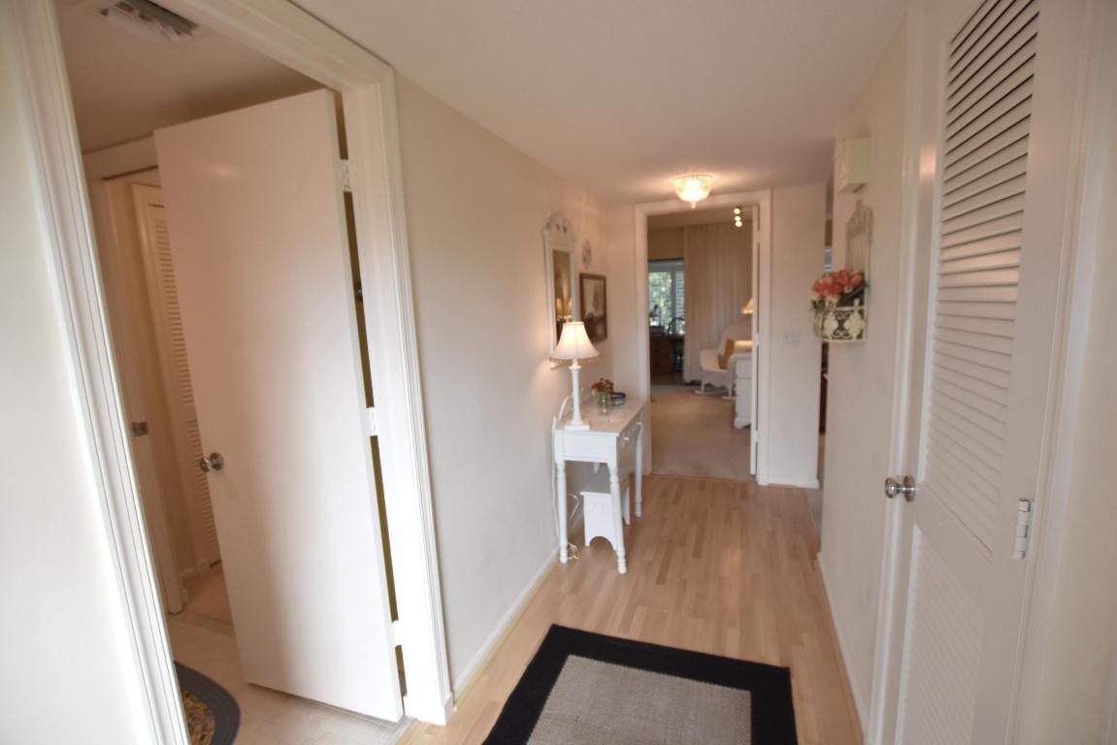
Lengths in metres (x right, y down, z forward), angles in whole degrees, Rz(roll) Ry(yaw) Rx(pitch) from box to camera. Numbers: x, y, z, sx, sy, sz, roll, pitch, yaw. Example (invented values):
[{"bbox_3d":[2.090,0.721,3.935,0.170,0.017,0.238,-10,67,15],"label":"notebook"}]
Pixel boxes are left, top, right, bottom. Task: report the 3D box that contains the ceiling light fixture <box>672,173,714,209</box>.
[{"bbox_3d":[0.822,-1.081,2.821,0.240,0.175,0.240,1,9,22],"label":"ceiling light fixture"}]

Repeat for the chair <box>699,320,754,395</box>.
[{"bbox_3d":[2.595,-0.244,6.911,0.880,1.100,0.680,-7,9,-27],"label":"chair"}]

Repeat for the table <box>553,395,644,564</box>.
[{"bbox_3d":[0.282,0.622,2.757,0.350,0.760,0.750,0,9,20],"label":"table"}]

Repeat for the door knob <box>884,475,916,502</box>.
[{"bbox_3d":[0.831,0.281,1.139,0.063,0.065,0.065,1,9,22],"label":"door knob"}]

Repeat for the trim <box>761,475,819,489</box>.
[{"bbox_3d":[1.704,0.798,3.435,0.410,0.086,0.020,1,9,22],"label":"trim"}]

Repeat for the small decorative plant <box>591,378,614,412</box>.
[{"bbox_3d":[0.254,0.137,2.735,0.140,0.210,0.140,1,9,22],"label":"small decorative plant"}]

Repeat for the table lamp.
[{"bbox_3d":[0.088,0.016,2.428,0.255,0.550,0.255,-3,8,0],"label":"table lamp"}]

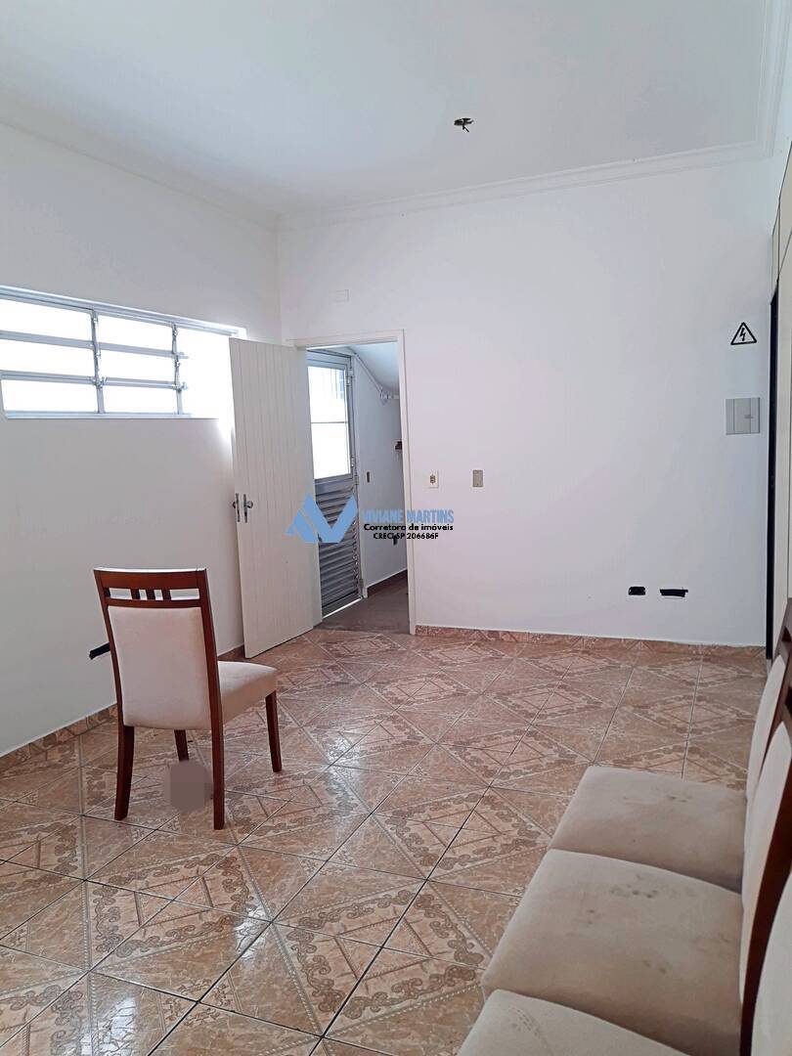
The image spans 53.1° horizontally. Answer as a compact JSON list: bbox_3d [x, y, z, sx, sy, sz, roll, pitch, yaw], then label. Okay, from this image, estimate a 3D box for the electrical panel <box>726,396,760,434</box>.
[{"bbox_3d":[2.071,-0.667,4.737,0.186,0.210,0.035,0,7,23],"label":"electrical panel"}]

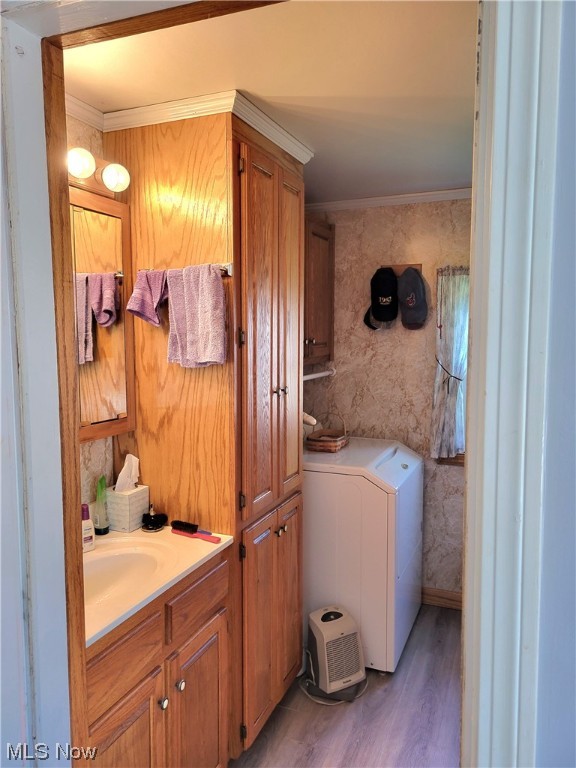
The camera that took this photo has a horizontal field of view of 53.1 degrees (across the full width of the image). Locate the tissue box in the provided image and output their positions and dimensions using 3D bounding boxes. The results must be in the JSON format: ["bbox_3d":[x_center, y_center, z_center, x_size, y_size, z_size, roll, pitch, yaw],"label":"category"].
[{"bbox_3d":[-0.558,0.430,2.004,0.101,0.131,0.109,2,5,23],"label":"tissue box"}]

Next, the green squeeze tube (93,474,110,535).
[{"bbox_3d":[-0.629,0.402,1.946,0.047,0.198,0.062,-1,5,-5],"label":"green squeeze tube"}]

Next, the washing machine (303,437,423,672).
[{"bbox_3d":[0.285,0.789,2.941,0.685,0.906,0.694,2,5,23],"label":"washing machine"}]

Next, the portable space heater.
[{"bbox_3d":[0.213,1.145,2.441,0.203,0.280,0.182,-3,6,-30],"label":"portable space heater"}]

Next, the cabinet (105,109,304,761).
[{"bbox_3d":[-0.277,0.196,2.252,0.511,2.168,0.617,2,5,23],"label":"cabinet"}]

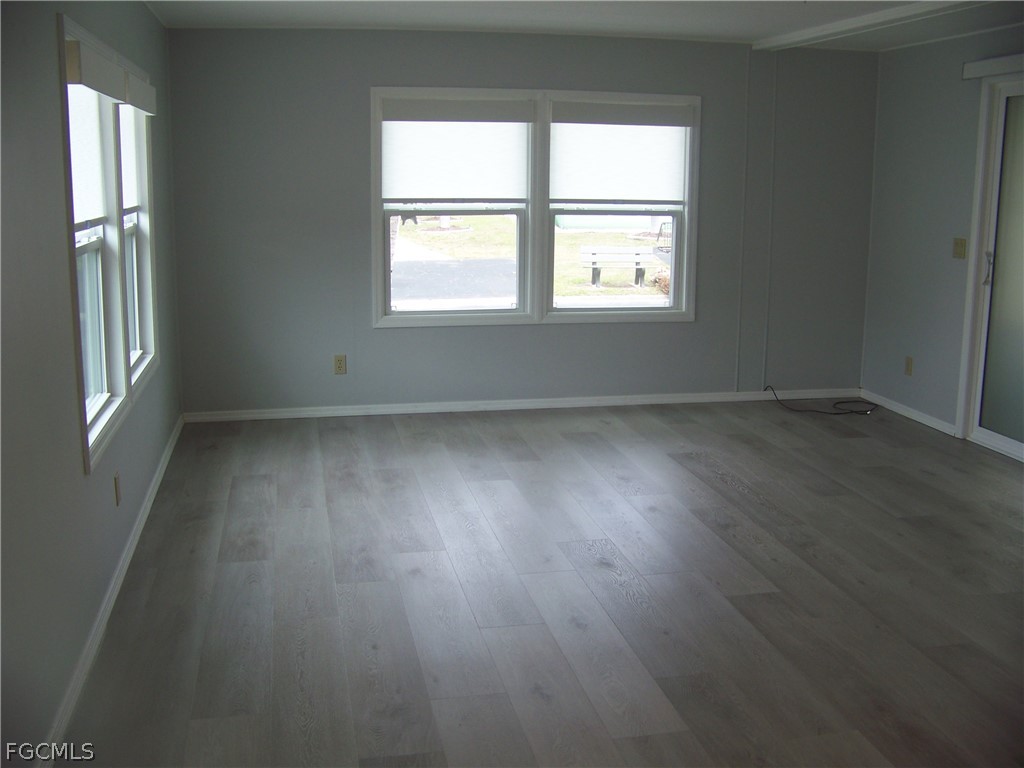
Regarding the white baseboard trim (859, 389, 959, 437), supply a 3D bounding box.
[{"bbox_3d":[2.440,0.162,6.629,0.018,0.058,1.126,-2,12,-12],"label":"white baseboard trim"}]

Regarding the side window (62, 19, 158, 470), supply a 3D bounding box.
[{"bbox_3d":[-1.563,-0.596,4.180,0.100,1.419,2.009,-2,12,-12],"label":"side window"}]

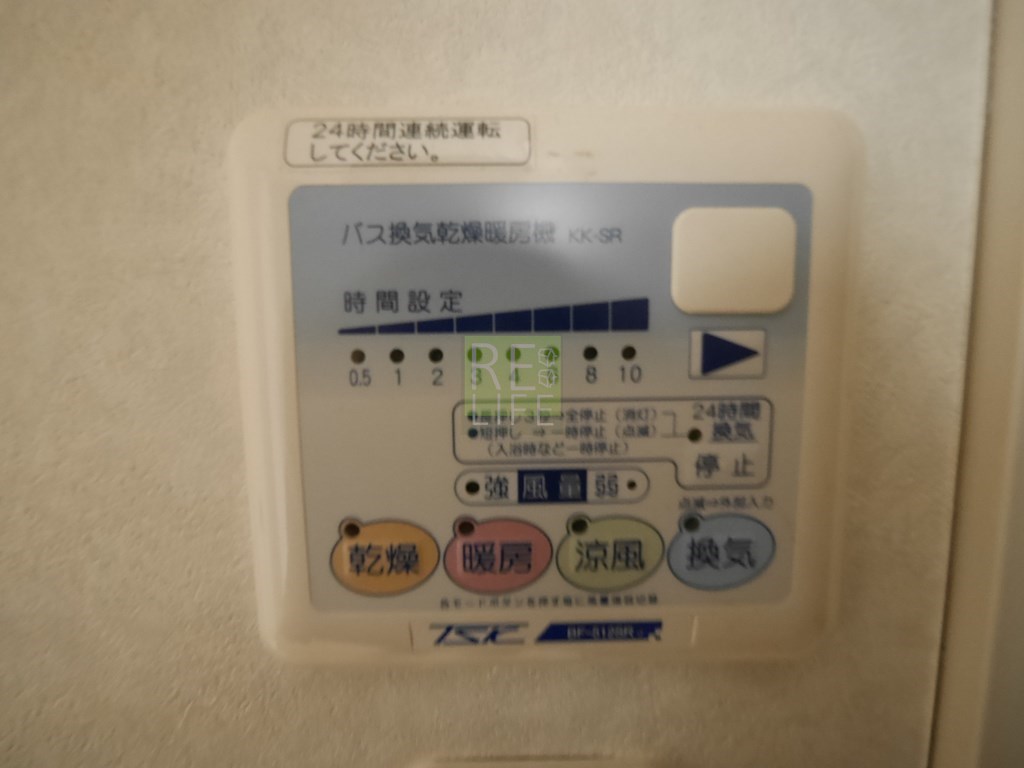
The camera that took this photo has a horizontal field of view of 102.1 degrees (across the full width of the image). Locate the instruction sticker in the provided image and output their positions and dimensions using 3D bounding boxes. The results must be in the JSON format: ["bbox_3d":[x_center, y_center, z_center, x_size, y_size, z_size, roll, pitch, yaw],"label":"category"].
[{"bbox_3d":[-0.021,-0.048,0.082,0.049,0.010,0.002,-1,-5,-1],"label":"instruction sticker"}]

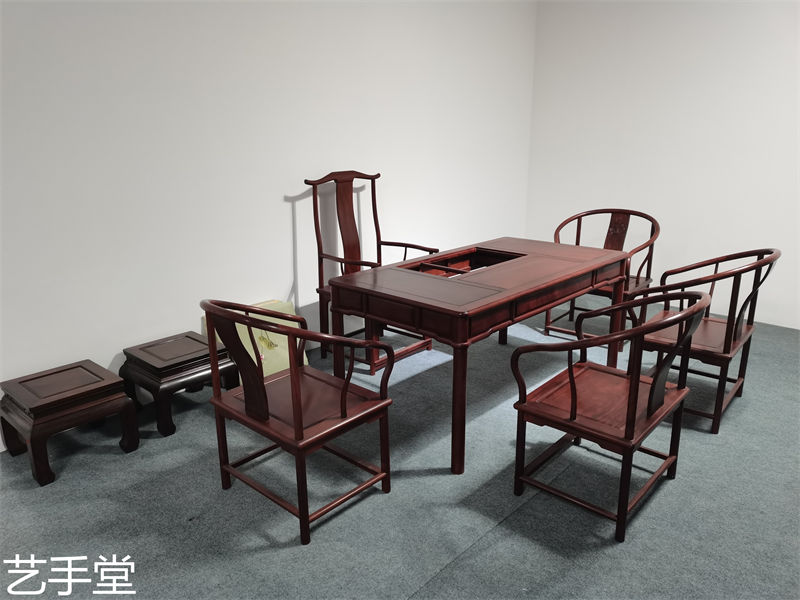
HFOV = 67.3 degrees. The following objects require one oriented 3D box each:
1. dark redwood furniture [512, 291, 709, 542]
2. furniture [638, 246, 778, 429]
[{"bbox_3d":[0.900,0.400,2.546,0.638,0.911,0.747,13,21,40],"label":"dark redwood furniture"},{"bbox_3d":[1.671,0.158,3.338,0.638,0.911,0.747,12,21,38],"label":"furniture"}]

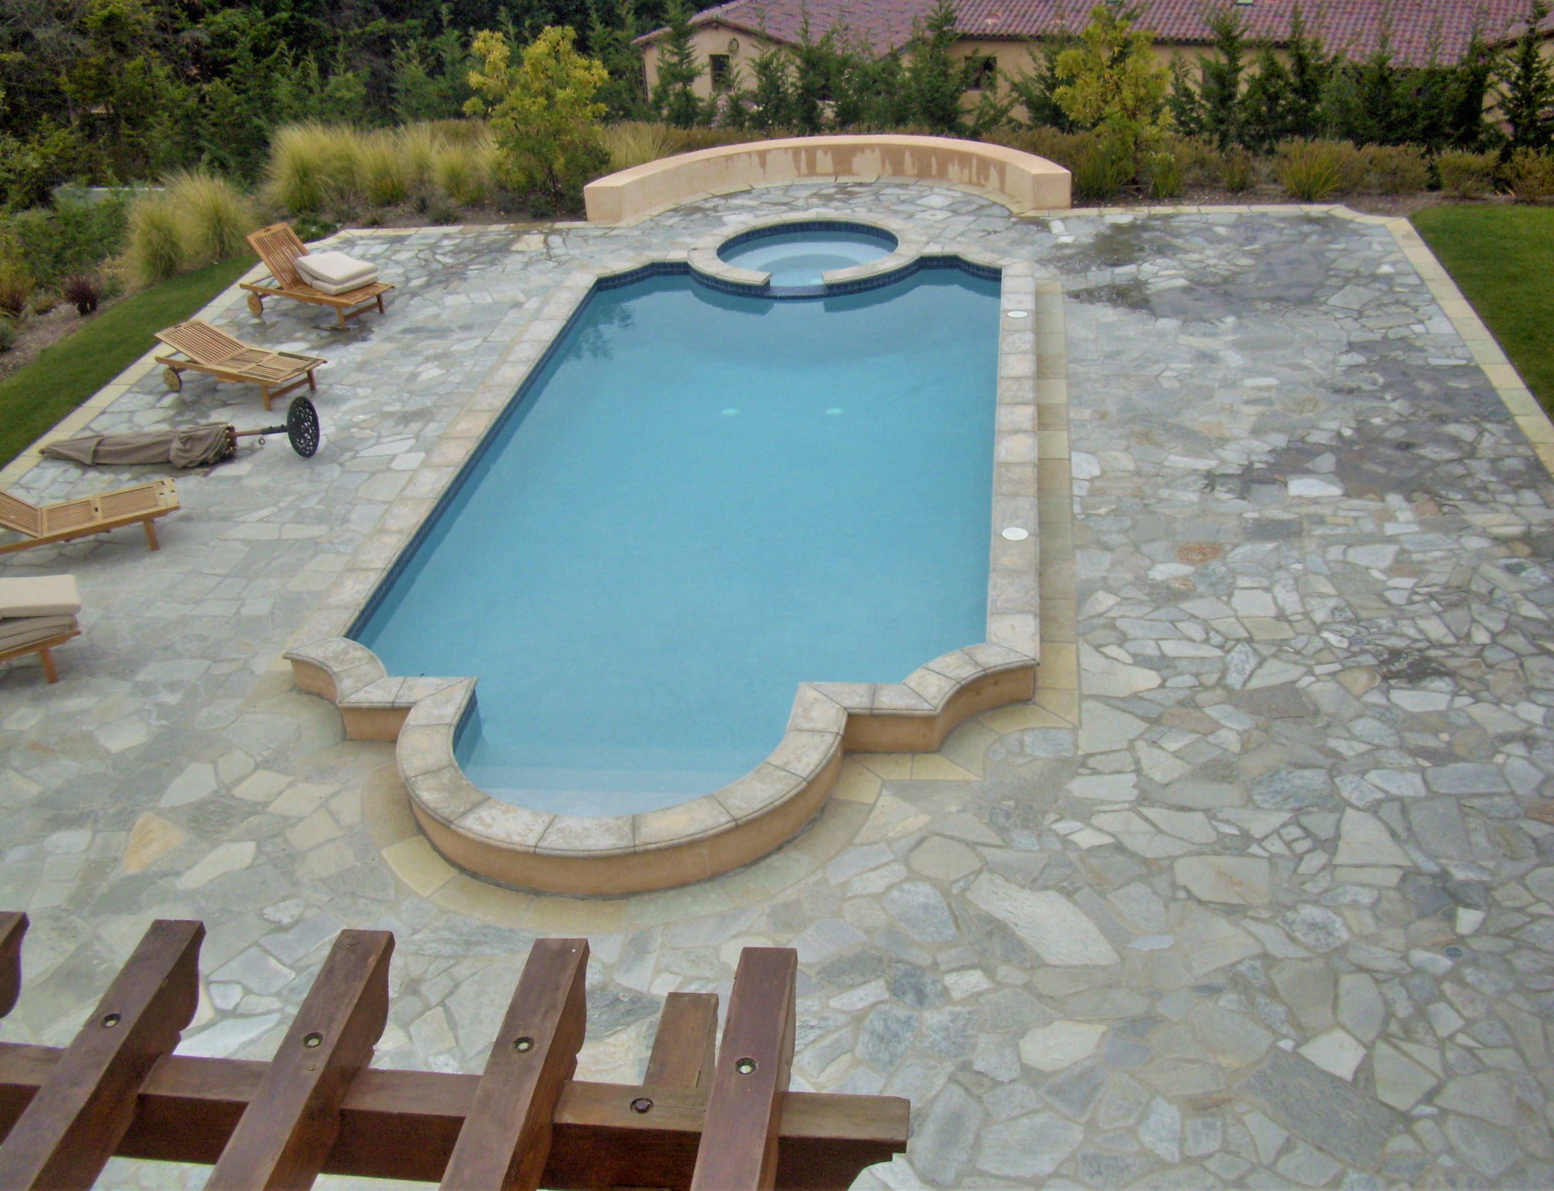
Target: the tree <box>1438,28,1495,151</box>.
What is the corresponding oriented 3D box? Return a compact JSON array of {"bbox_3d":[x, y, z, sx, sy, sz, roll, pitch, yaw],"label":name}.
[{"bbox_3d":[9.182,-6.532,20.457,0.750,1.686,0.750,0,30,9],"label":"tree"}]

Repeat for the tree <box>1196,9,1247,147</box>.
[{"bbox_3d":[6.181,-6.994,21.363,0.749,2.002,0.749,0,30,9],"label":"tree"}]

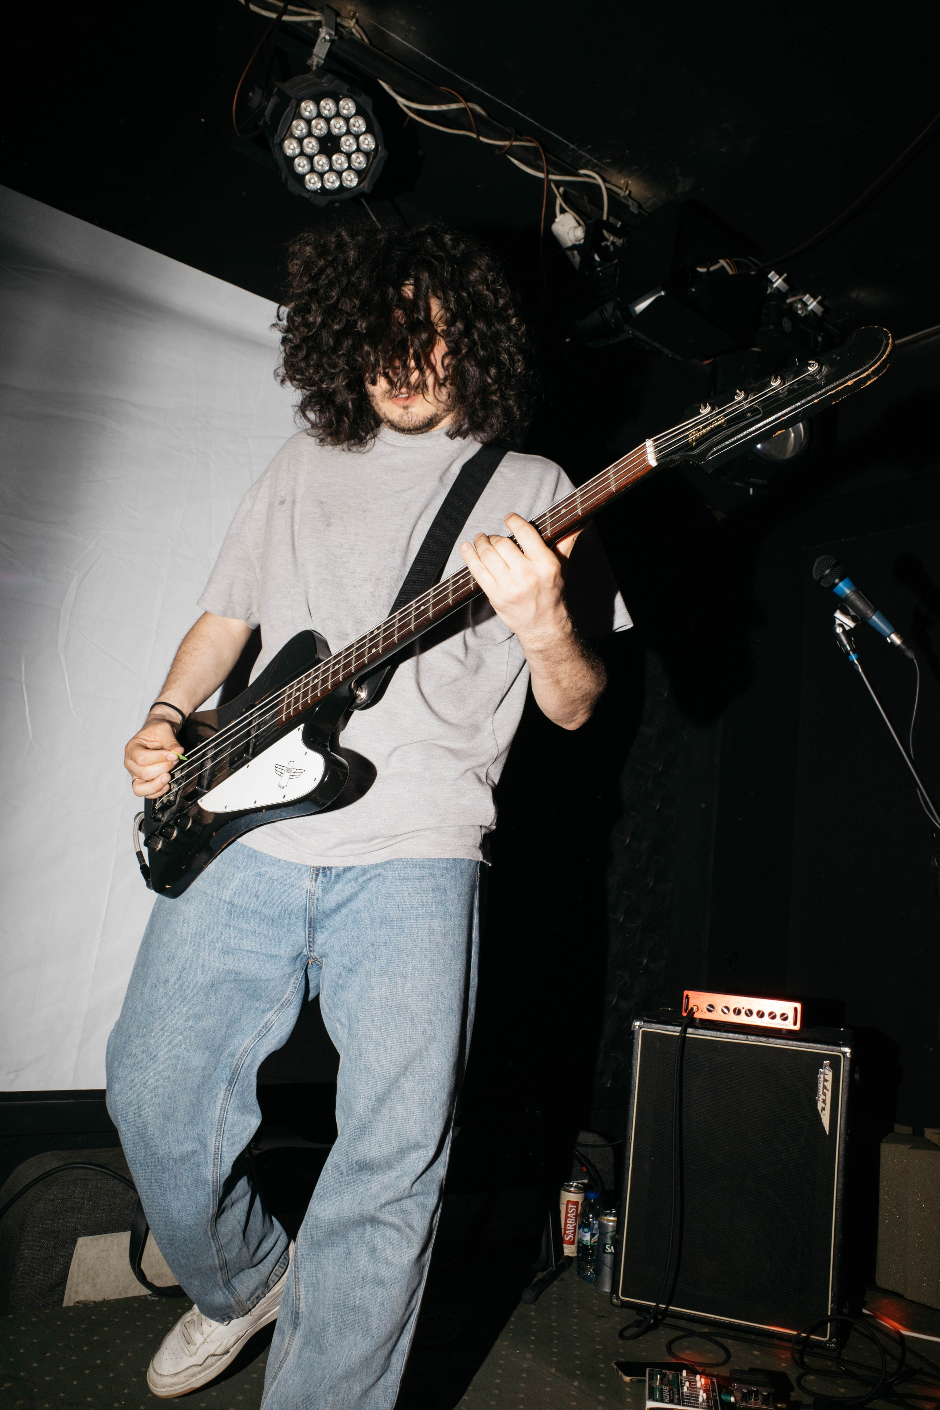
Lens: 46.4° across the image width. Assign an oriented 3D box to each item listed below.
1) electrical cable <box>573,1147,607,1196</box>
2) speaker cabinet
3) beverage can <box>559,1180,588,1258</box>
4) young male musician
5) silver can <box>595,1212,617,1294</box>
[{"bbox_3d":[0.312,1.218,2.860,0.100,0.140,0.090,6,-10,0],"label":"electrical cable"},{"bbox_3d":[0.633,1.076,2.593,0.479,0.616,0.390,2,-10,19],"label":"speaker cabinet"},{"bbox_3d":[0.256,1.311,2.789,0.066,0.168,0.066,6,-10,1],"label":"beverage can"},{"bbox_3d":[-0.121,0.206,1.637,0.660,1.880,0.820,4,-10,11],"label":"young male musician"},{"bbox_3d":[0.334,1.285,2.587,0.066,0.168,0.066,6,-10,1],"label":"silver can"}]

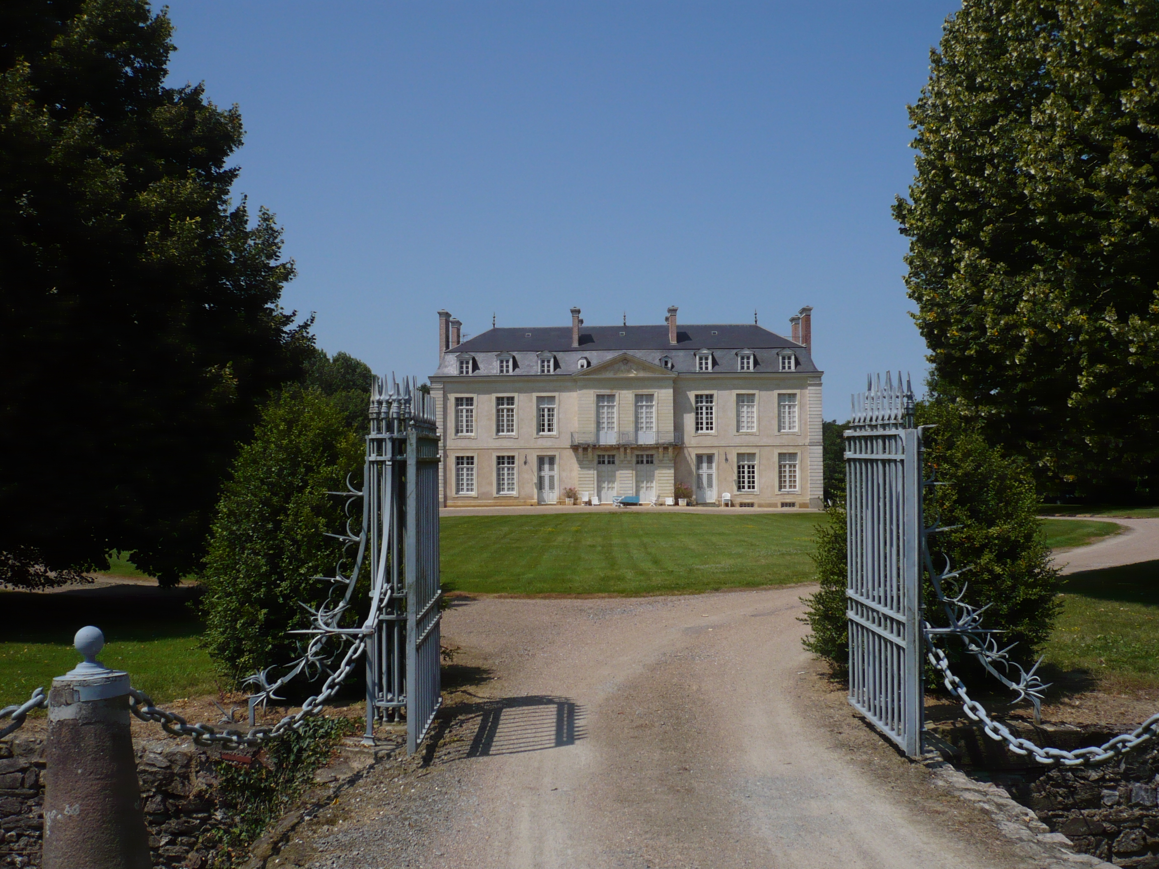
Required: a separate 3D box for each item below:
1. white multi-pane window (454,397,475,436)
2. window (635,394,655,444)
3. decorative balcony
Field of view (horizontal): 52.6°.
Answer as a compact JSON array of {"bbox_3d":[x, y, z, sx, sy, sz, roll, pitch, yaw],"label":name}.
[{"bbox_3d":[-7.469,-1.161,76.294,1.220,2.470,0.200,-1,-1,1],"label":"white multi-pane window"},{"bbox_3d":[4.397,-1.099,79.034,1.340,3.360,0.220,-1,-1,2],"label":"window"},{"bbox_3d":[2.991,0.318,74.725,7.000,0.970,1.100,-1,-1,1],"label":"decorative balcony"}]

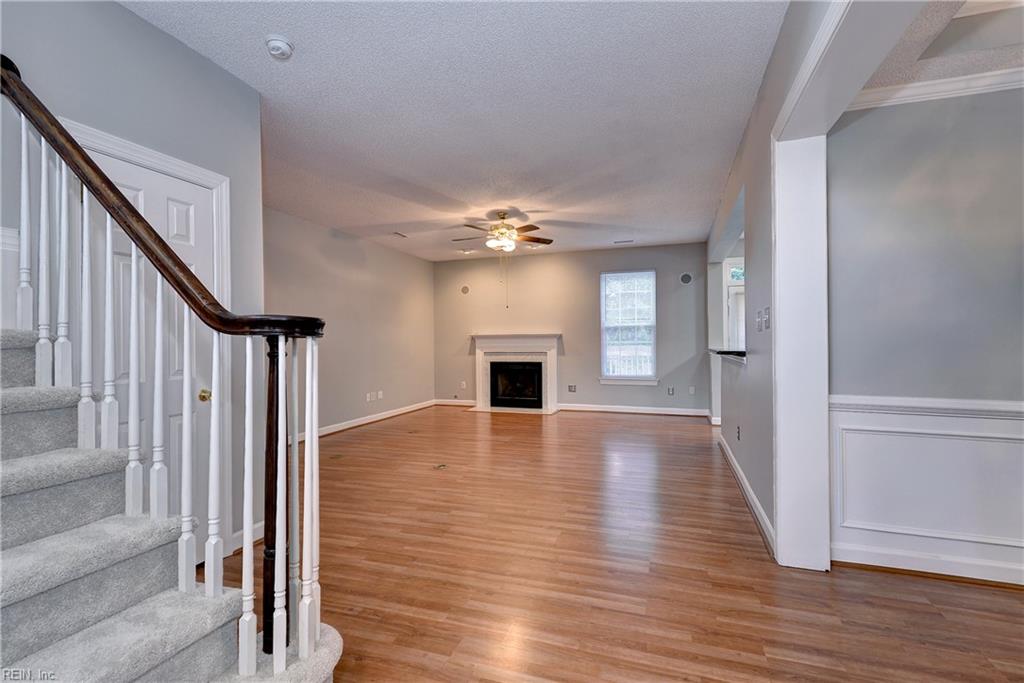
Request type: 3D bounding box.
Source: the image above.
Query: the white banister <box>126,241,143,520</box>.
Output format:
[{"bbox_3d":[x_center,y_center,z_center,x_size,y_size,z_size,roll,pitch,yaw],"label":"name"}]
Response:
[{"bbox_3d":[-1.284,0.128,1.546,0.034,0.925,0.034,0,0,19],"label":"white banister"}]

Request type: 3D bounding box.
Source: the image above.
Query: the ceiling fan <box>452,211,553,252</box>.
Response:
[{"bbox_3d":[-0.096,-1.276,5.412,1.286,0.478,1.266,0,0,19],"label":"ceiling fan"}]

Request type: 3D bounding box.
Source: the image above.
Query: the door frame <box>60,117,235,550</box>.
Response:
[{"bbox_3d":[-1.777,0.148,2.256,0.120,2.158,0.772,0,0,19],"label":"door frame"}]

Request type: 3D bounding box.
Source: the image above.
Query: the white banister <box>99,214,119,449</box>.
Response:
[{"bbox_3d":[-1.405,-0.036,1.588,0.034,0.821,0.034,0,0,19],"label":"white banister"}]

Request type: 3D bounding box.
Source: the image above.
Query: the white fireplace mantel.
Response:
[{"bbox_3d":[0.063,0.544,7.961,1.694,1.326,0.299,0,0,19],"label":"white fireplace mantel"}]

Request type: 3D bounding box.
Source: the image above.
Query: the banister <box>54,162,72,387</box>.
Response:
[{"bbox_3d":[-1.639,-0.245,1.669,0.034,0.827,0.034,0,0,19],"label":"banister"}]

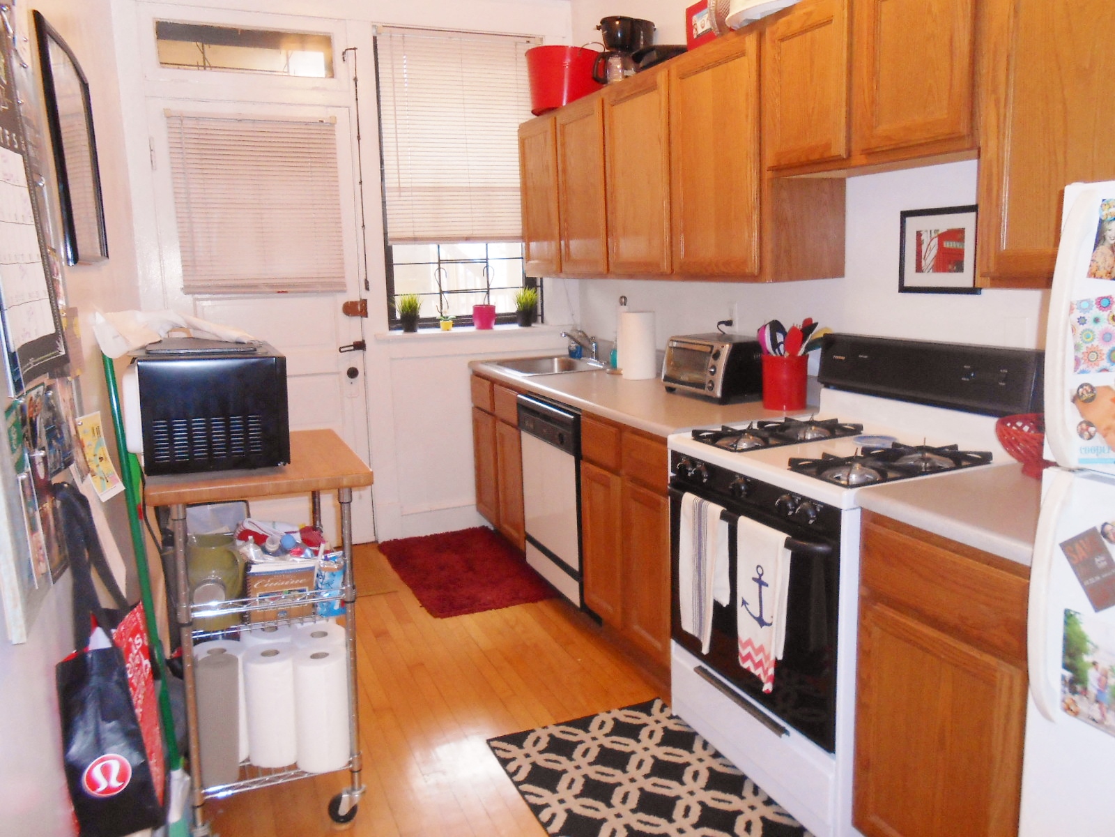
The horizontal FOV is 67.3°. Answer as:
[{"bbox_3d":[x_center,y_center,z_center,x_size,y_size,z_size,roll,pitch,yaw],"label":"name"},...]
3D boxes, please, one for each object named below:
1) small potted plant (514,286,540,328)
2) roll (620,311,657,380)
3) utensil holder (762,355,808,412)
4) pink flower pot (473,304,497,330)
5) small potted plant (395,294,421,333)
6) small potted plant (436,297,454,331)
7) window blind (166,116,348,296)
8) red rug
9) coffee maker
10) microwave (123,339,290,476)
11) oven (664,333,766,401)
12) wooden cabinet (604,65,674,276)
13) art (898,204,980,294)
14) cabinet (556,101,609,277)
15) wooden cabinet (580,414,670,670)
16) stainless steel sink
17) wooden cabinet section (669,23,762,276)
[{"bbox_3d":[-0.164,-0.587,4.391,0.130,0.200,0.130,-2,11,0],"label":"small potted plant"},{"bbox_3d":[0.351,-0.316,3.628,0.152,0.283,0.152,-2,11,0],"label":"roll"},{"bbox_3d":[0.780,-0.124,2.869,0.147,0.173,0.147,-2,11,0],"label":"utensil holder"},{"bbox_3d":[-0.380,-0.527,4.359,0.118,0.125,0.118,-2,11,0],"label":"pink flower pot"},{"bbox_3d":[-0.750,-0.527,4.178,0.128,0.180,0.128,-7,12,-23],"label":"small potted plant"},{"bbox_3d":[-0.579,-0.534,4.316,0.090,0.165,0.080,-6,11,-23],"label":"small potted plant"},{"bbox_3d":[-1.338,-0.965,3.785,0.712,0.775,0.040,-6,11,-23],"label":"window blind"},{"bbox_3d":[-0.429,0.690,3.969,0.610,0.030,1.000,-6,11,-23],"label":"red rug"},{"bbox_3d":[0.283,-1.482,3.435,0.240,0.285,0.175,-3,10,-8],"label":"coffee maker"},{"bbox_3d":[-0.936,-0.043,2.252,0.365,0.275,0.455,-5,11,-20],"label":"microwave"},{"bbox_3d":[0.600,-0.191,3.060,0.270,0.213,0.375,-6,11,-23],"label":"oven"},{"bbox_3d":[0.444,-0.946,3.288,0.320,0.753,0.510,-6,11,-23],"label":"wooden cabinet"},{"bbox_3d":[1.065,-0.466,2.329,0.020,0.232,0.275,-7,12,-23],"label":"art"},{"bbox_3d":[0.237,-1.000,3.692,0.325,0.725,0.465,-7,12,-23],"label":"cabinet"},{"bbox_3d":[0.520,0.380,3.047,0.620,0.800,0.655,-7,12,-23],"label":"wooden cabinet"},{"bbox_3d":[-0.047,-0.189,4.139,0.465,0.170,0.590,-6,11,-23],"label":"stainless steel sink"},{"bbox_3d":[0.665,-0.852,2.792,0.331,0.763,0.524,-6,12,-23],"label":"wooden cabinet section"}]

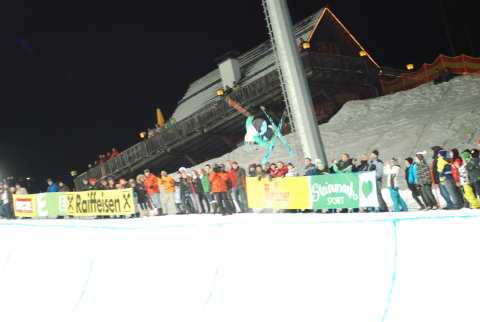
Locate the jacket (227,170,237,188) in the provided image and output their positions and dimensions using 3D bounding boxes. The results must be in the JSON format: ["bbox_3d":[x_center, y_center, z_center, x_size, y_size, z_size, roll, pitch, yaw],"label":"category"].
[{"bbox_3d":[-0.238,0.578,46.300,0.350,0.700,0.520,1,-19,-41],"label":"jacket"}]

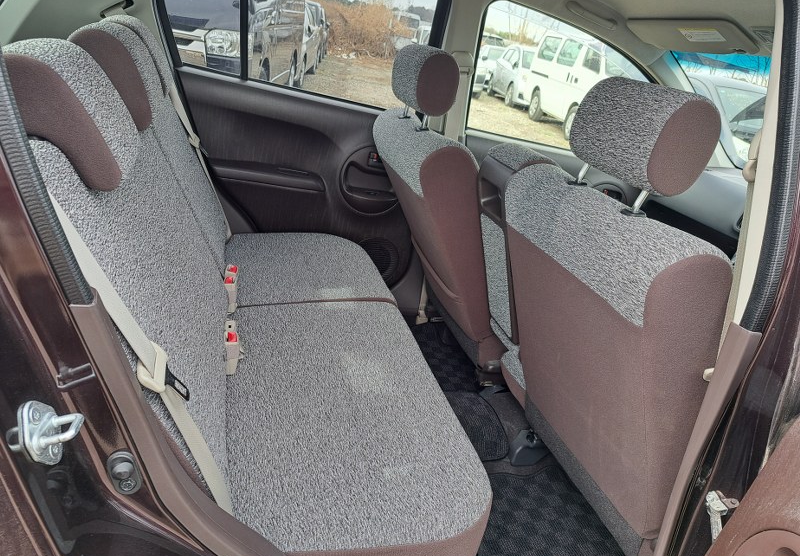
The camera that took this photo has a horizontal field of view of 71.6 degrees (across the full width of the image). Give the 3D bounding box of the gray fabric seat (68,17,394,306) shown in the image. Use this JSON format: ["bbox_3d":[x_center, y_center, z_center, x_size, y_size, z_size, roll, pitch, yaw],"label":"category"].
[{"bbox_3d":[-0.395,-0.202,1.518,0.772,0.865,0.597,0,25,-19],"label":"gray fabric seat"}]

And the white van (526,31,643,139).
[{"bbox_3d":[4.038,-3.831,11.082,1.690,1.950,4.450,5,24,-9],"label":"white van"}]

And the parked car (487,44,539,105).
[{"bbox_3d":[3.791,-5.726,15.899,1.700,1.480,4.300,5,24,-9],"label":"parked car"}]

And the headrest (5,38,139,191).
[{"bbox_3d":[-0.424,-0.213,0.699,0.155,0.165,0.250,-11,28,-14],"label":"headrest"}]

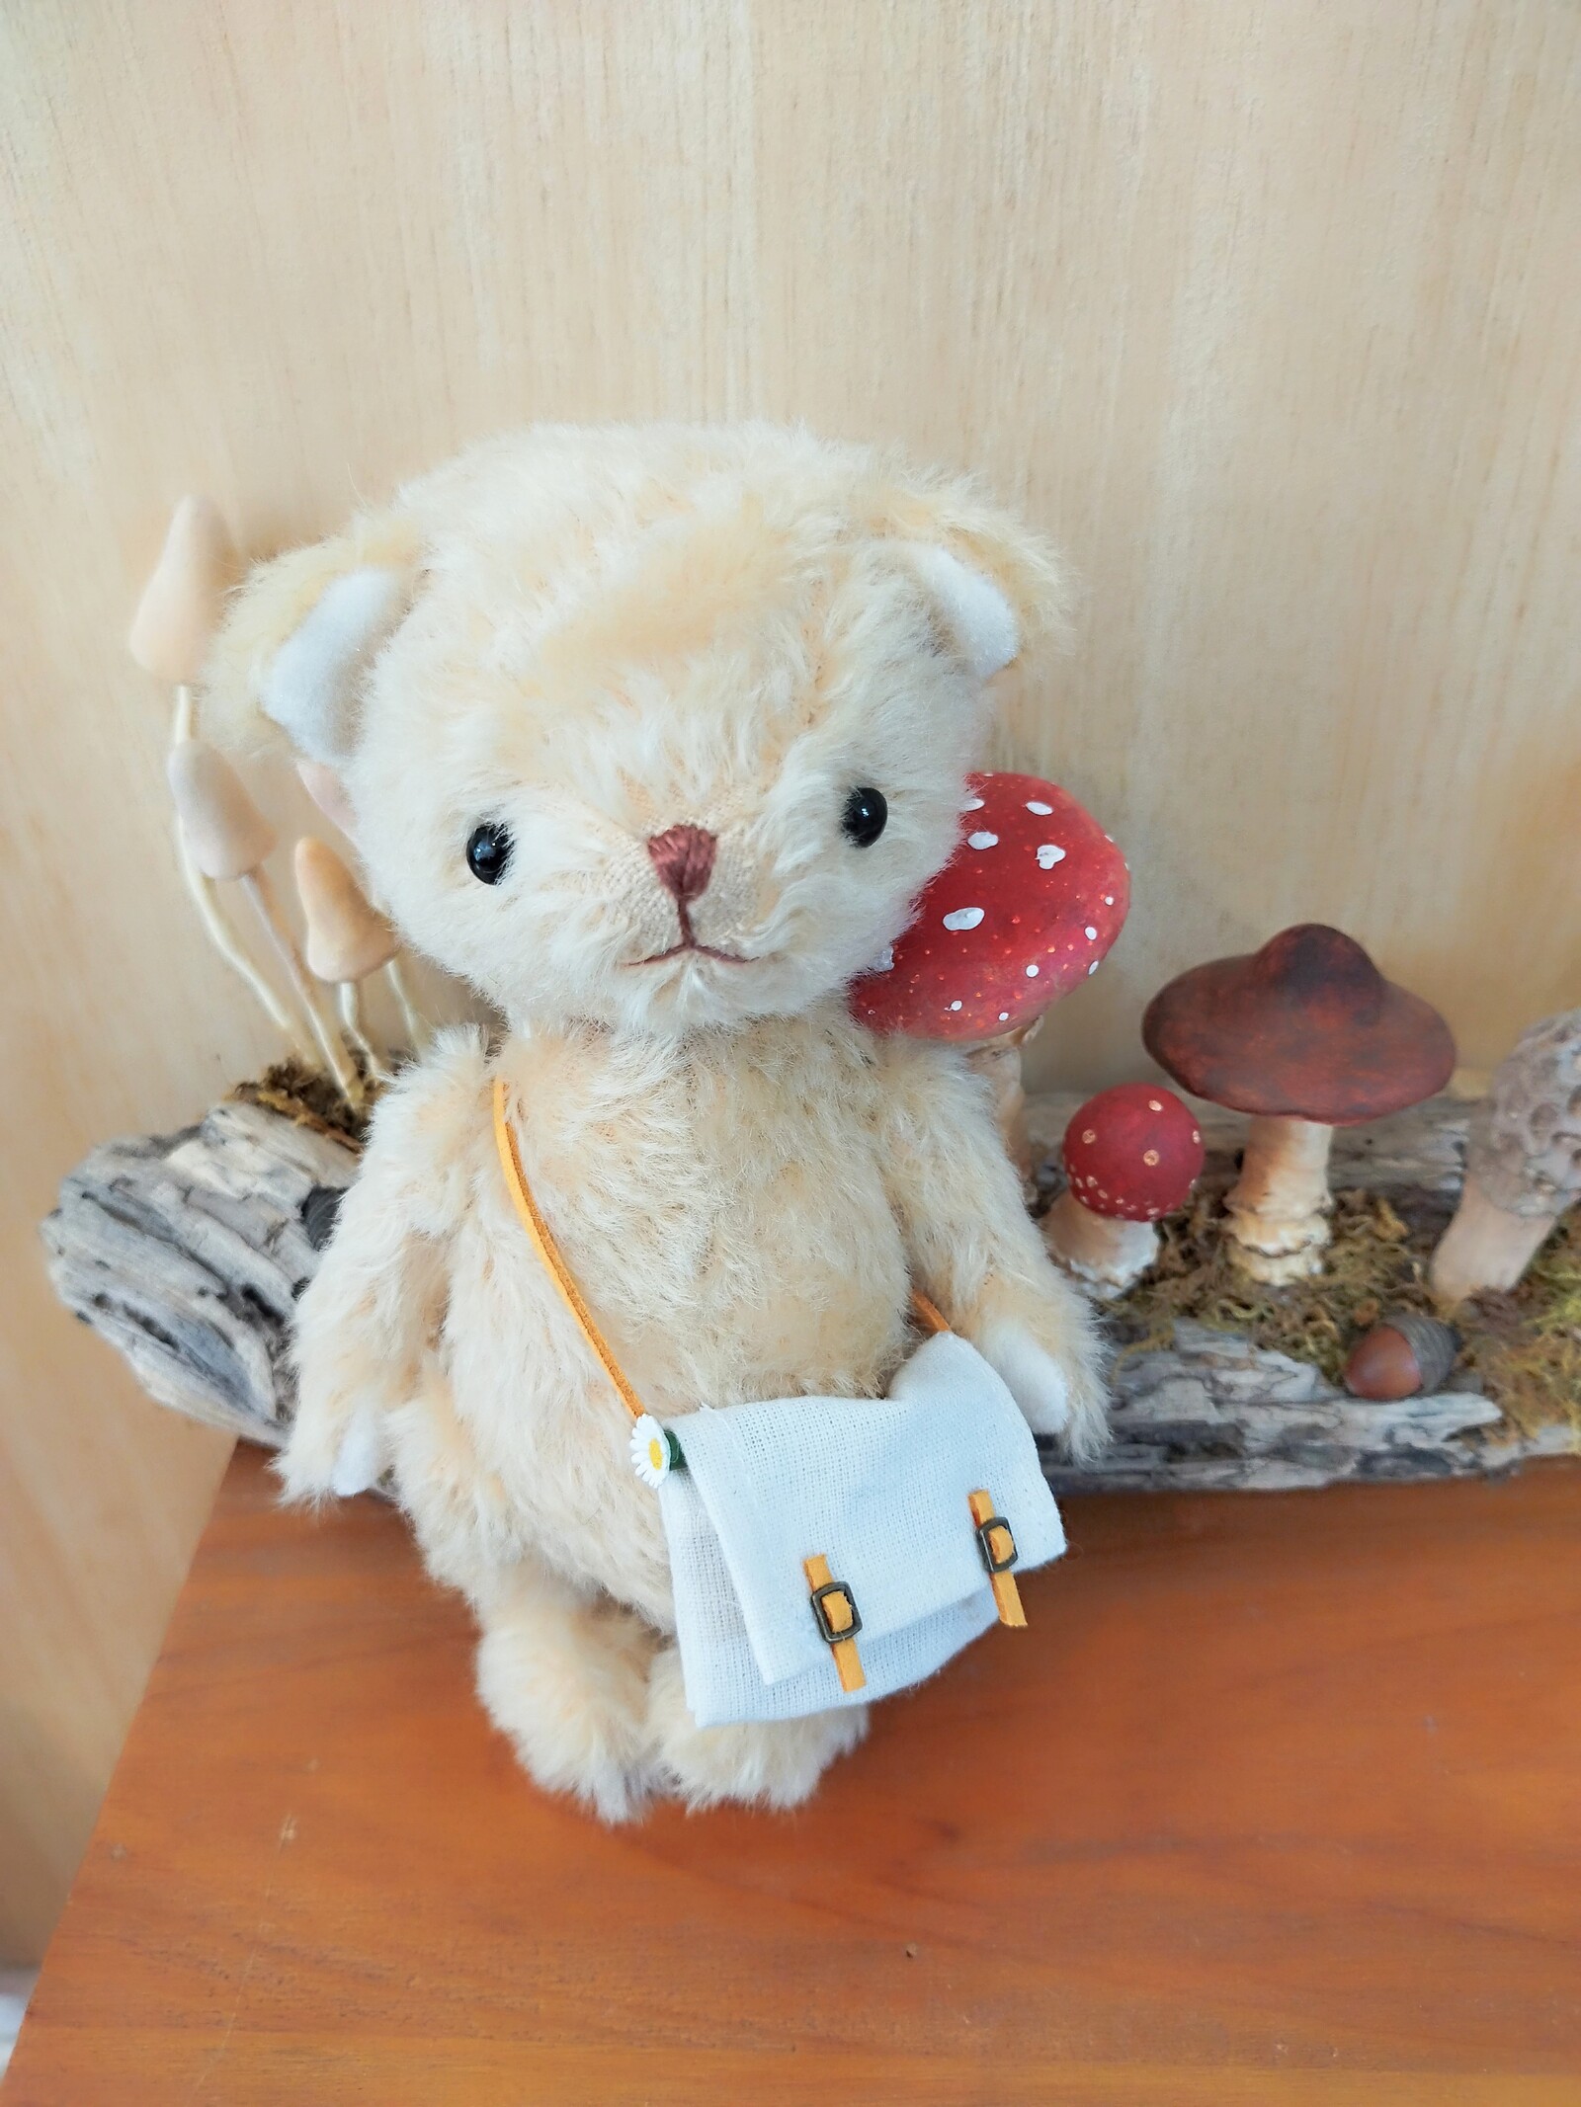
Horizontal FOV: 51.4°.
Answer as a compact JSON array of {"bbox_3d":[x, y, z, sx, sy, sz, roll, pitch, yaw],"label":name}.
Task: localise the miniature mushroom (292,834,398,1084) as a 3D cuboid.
[{"bbox_3d":[-0.090,-0.019,0.336,0.020,0.060,0.020,-5,35,3],"label":"miniature mushroom"}]

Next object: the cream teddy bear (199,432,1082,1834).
[{"bbox_3d":[-0.016,0.016,0.252,0.129,0.217,0.082,0,31,-5],"label":"cream teddy bear"}]

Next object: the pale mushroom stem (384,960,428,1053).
[{"bbox_3d":[-0.079,-0.011,0.342,0.005,0.029,0.005,-11,34,7],"label":"pale mushroom stem"}]

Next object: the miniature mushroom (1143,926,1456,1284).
[{"bbox_3d":[0.103,0.010,0.332,0.059,0.078,0.059,-4,35,2],"label":"miniature mushroom"}]

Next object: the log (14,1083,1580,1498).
[{"bbox_3d":[0.009,0.043,0.351,0.342,0.057,0.080,-1,35,0],"label":"log"}]

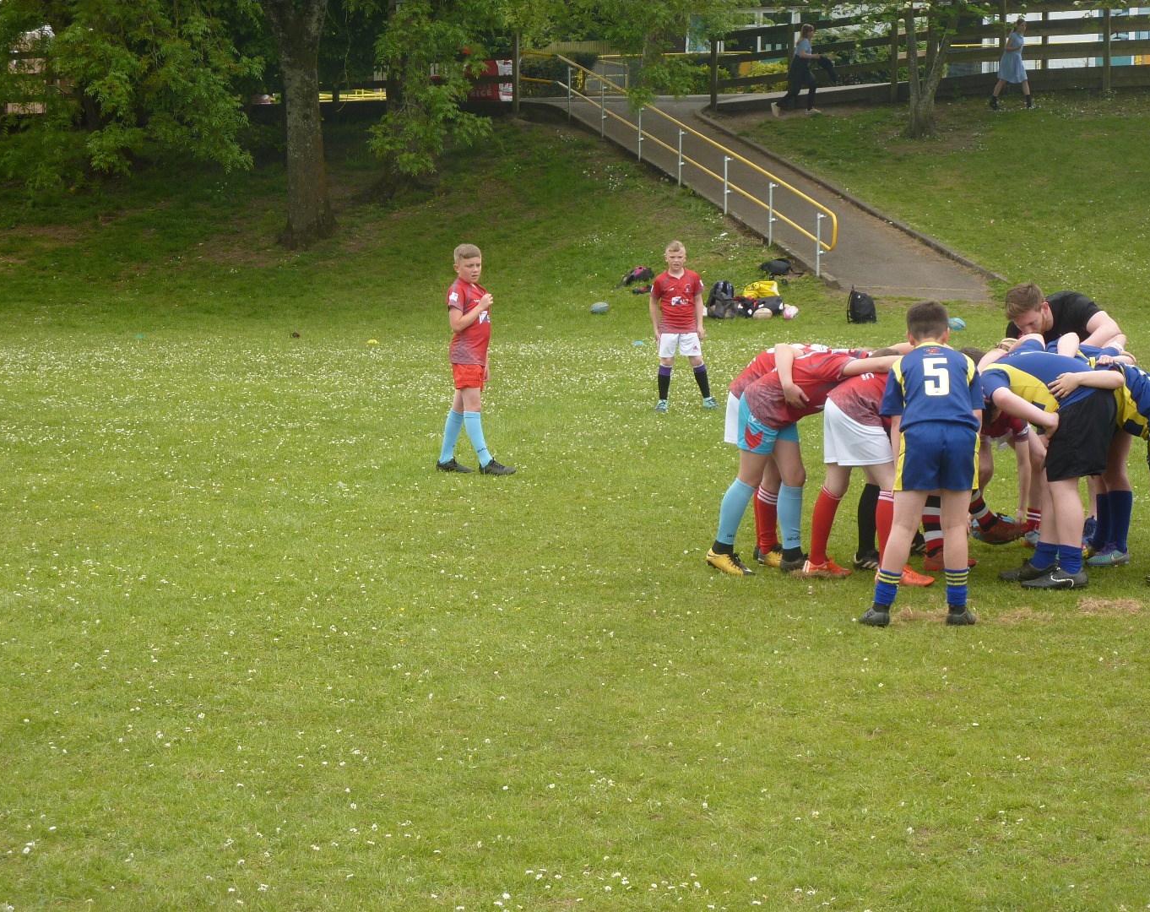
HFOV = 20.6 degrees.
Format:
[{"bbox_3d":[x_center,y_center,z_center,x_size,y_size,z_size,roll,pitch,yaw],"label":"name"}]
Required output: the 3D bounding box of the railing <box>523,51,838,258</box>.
[{"bbox_3d":[1.457,-5.136,53.188,0.550,3.880,14.060,-1,5,-18],"label":"railing"}]

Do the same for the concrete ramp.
[{"bbox_3d":[3.044,-4.447,52.219,2.800,3.300,15.200,-1,5,-16],"label":"concrete ramp"}]

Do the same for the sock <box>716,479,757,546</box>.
[{"bbox_3d":[0.712,0.253,13.930,0.115,0.300,0.100,21,11,17],"label":"sock"}]

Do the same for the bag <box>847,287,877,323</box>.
[{"bbox_3d":[4.018,-2.105,44.200,0.250,0.490,0.320,4,6,44],"label":"bag"}]

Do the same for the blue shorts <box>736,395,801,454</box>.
[{"bbox_3d":[0.871,-0.162,14.030,0.260,0.290,0.310,17,8,13],"label":"blue shorts"}]

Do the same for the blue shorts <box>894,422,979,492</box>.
[{"bbox_3d":[1.418,-0.002,12.400,0.335,0.300,0.250,1,5,8],"label":"blue shorts"}]

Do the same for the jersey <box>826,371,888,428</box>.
[{"bbox_3d":[1.479,-0.287,14.800,0.570,0.300,0.440,-26,6,-7],"label":"jersey"}]

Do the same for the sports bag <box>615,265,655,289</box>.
[{"bbox_3d":[0.906,-2.683,47.500,0.580,0.340,0.360,-1,5,-11],"label":"sports bag"}]

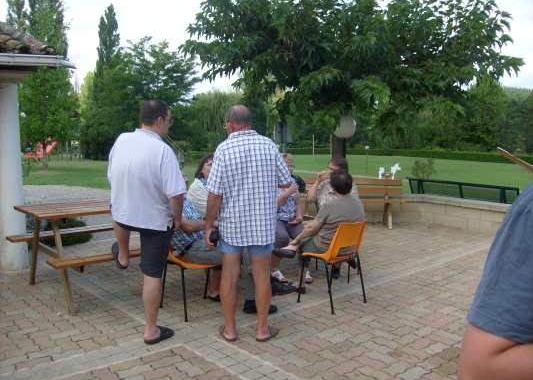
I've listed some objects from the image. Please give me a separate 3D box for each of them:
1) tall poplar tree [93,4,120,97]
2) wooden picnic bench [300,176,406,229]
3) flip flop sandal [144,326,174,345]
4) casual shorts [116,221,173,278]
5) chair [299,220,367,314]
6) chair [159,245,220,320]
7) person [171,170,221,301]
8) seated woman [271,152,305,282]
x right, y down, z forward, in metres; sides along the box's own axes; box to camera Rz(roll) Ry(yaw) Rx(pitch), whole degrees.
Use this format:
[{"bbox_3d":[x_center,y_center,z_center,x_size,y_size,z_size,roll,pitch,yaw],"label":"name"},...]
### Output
[{"bbox_3d":[-14.665,-10.389,49.150,2.900,12.600,2.900,0,6,0],"label":"tall poplar tree"},{"bbox_3d":[1.315,0.212,8.852,1.820,0.770,0.580,1,6,5],"label":"wooden picnic bench"},{"bbox_3d":[-0.789,1.062,3.995,0.265,0.085,0.110,-6,9,-43],"label":"flip flop sandal"},{"bbox_3d":[-0.906,0.347,4.085,0.420,0.500,0.450,0,6,-3],"label":"casual shorts"},{"bbox_3d":[0.615,0.642,4.901,0.470,0.790,0.510,-6,9,-43],"label":"chair"},{"bbox_3d":[-0.626,0.657,4.711,0.470,0.790,0.510,-5,9,-42],"label":"chair"},{"bbox_3d":[-0.404,0.429,4.680,0.860,1.250,0.550,1,6,8],"label":"person"},{"bbox_3d":[0.219,0.269,5.746,0.500,1.270,0.780,-1,7,-8],"label":"seated woman"}]

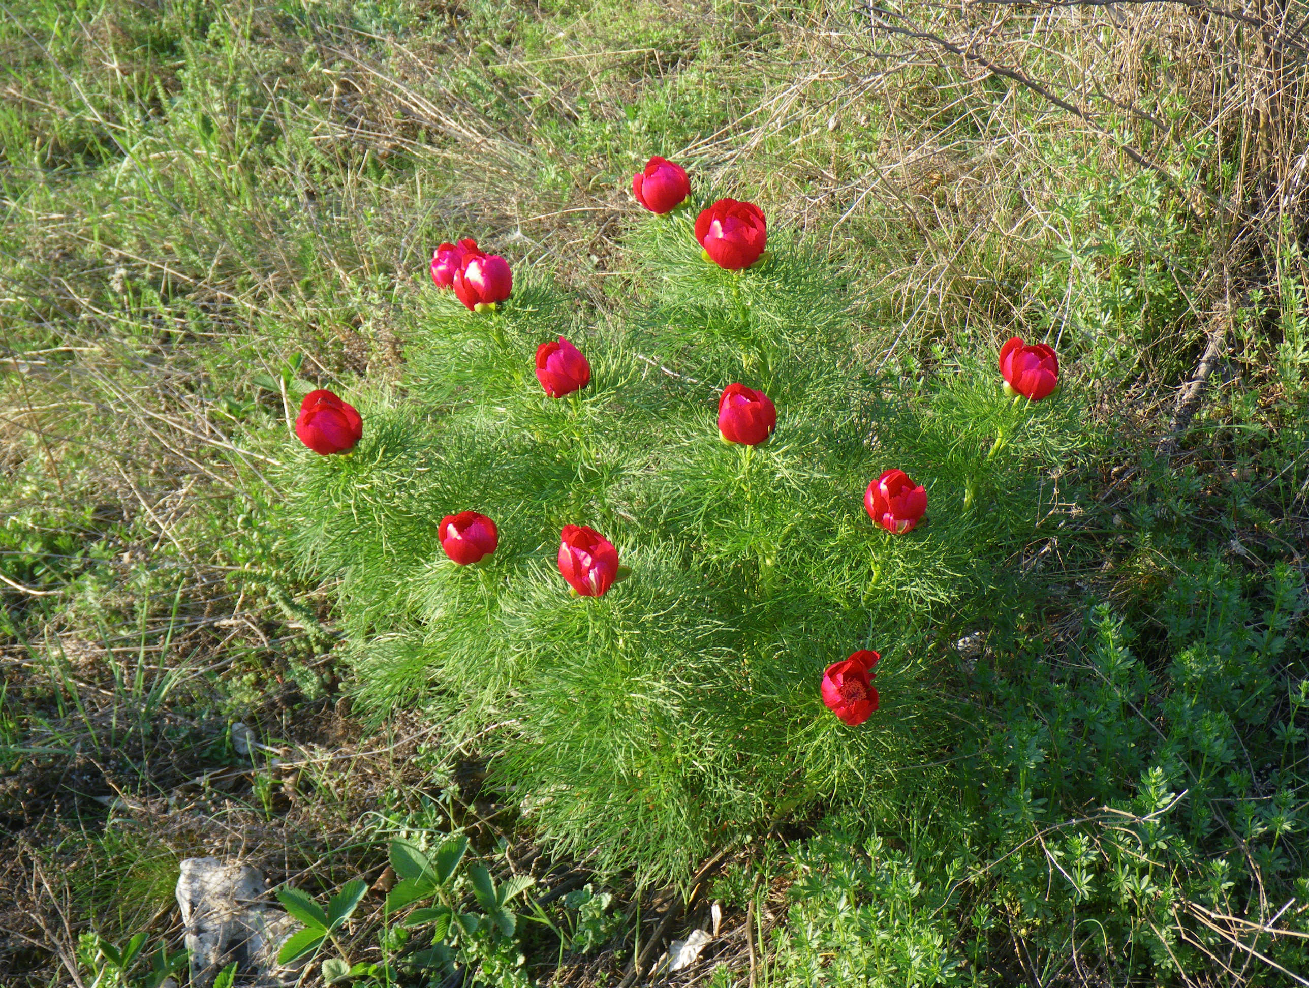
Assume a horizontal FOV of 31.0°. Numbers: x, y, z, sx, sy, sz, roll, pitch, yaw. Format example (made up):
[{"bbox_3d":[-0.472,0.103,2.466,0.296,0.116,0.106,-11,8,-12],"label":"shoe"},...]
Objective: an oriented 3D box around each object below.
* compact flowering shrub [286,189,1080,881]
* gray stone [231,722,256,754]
[{"bbox_3d":[0.025,0.006,2.053,0.691,0.380,0.585,0,37,0],"label":"compact flowering shrub"},{"bbox_3d":[-0.361,0.214,2.070,0.023,0.026,0.021,0,33,0],"label":"gray stone"}]

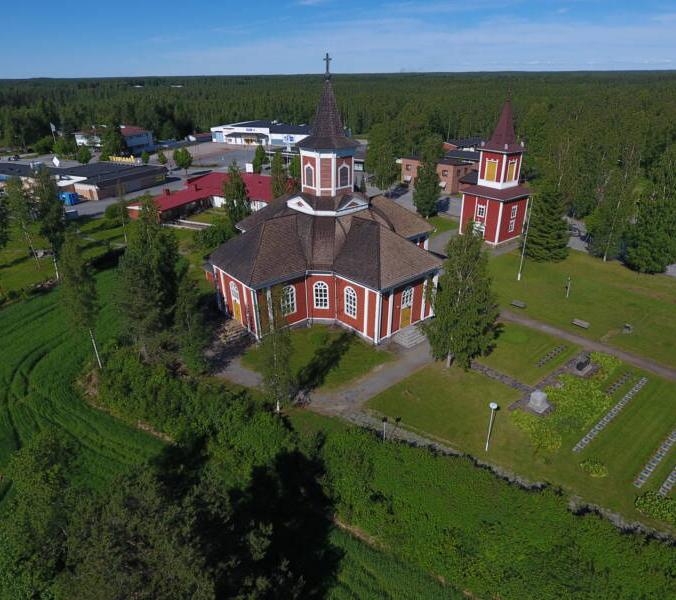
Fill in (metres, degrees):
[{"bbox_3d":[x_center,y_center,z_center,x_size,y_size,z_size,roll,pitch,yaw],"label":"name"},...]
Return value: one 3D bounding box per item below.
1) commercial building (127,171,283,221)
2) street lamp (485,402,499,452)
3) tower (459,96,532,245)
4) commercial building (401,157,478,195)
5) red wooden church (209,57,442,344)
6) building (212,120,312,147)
[{"bbox_3d":[-26.116,-24.130,108.989,34.222,4.700,36.815,11,28,22],"label":"commercial building"},{"bbox_3d":[12.211,10.243,36.931,0.580,4.991,0.580,-1,26,0],"label":"street lamp"},{"bbox_3d":[29.108,-23.622,82.964,9.412,25.240,9.412,-19,31,-33],"label":"tower"},{"bbox_3d":[26.523,-35.372,128.170,9.000,6.900,19.200,-22,33,-36],"label":"commercial building"},{"bbox_3d":[-1.050,-15.022,60.423,31.625,30.200,31.625,-21,33,-36],"label":"red wooden church"},{"bbox_3d":[-26.245,-81.070,223.574,58.074,6.900,42.519,9,28,20],"label":"building"}]

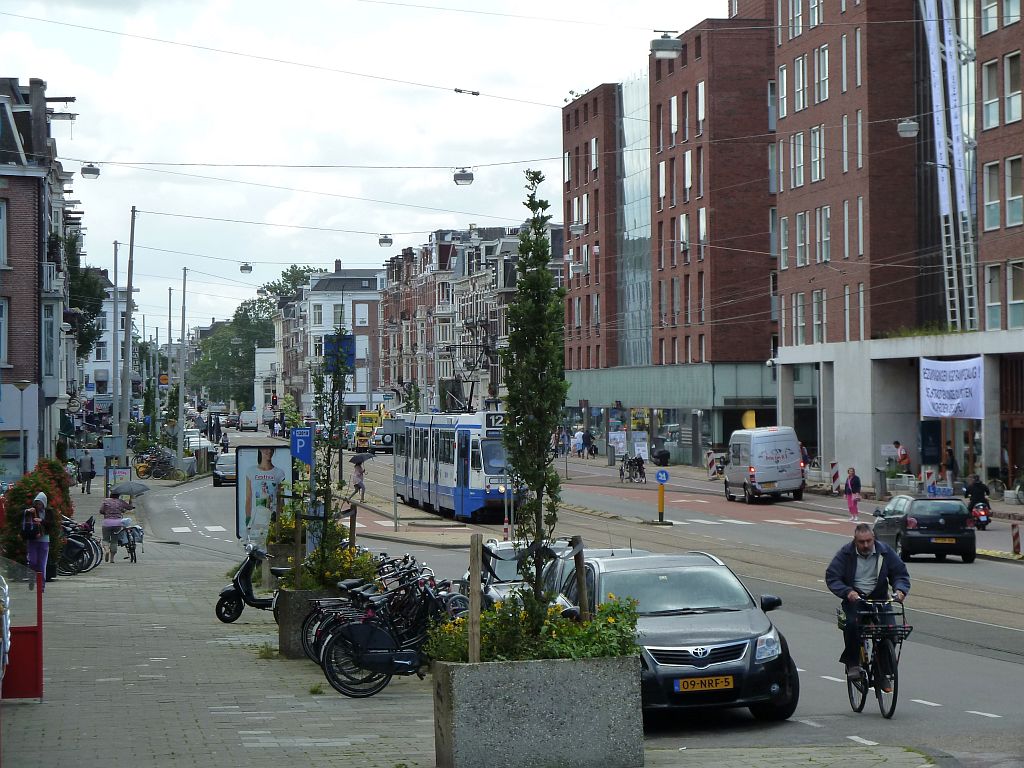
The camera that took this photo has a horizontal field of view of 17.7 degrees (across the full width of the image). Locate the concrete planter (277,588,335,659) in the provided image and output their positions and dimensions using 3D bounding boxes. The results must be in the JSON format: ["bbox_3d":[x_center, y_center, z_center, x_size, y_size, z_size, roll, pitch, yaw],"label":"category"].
[{"bbox_3d":[-2.090,2.840,39.000,1.260,0.800,1.100,0,0,-7],"label":"concrete planter"}]

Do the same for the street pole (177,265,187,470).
[{"bbox_3d":[-15.903,-0.605,158.000,0.300,9.950,0.300,1,0,0],"label":"street pole"}]

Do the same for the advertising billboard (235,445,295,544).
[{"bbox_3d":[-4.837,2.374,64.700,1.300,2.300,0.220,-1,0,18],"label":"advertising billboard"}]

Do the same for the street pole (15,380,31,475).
[{"bbox_3d":[-15.348,2.032,103.000,0.560,4.280,0.560,0,0,0],"label":"street pole"}]

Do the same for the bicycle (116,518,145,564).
[{"bbox_3d":[-8.460,3.400,72.800,0.600,1.060,1.750,0,0,-7],"label":"bicycle"}]

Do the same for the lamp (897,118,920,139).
[{"bbox_3d":[8.450,-5.447,70.000,0.470,0.380,0.480,0,0,-7],"label":"lamp"}]

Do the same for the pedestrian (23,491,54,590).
[{"bbox_3d":[-8.104,2.708,56.200,0.580,1.710,0.500,0,0,9],"label":"pedestrian"}]

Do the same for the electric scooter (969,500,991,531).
[{"bbox_3d":[12.540,3.350,88.000,0.700,1.130,1.800,0,0,-3],"label":"electric scooter"}]

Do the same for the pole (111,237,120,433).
[{"bbox_3d":[-16.277,-0.687,135.000,0.280,10.400,0.280,0,0,-7],"label":"pole"}]

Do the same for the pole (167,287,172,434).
[{"bbox_3d":[-19.192,-0.480,184.000,0.270,9.910,0.270,0,0,0],"label":"pole"}]

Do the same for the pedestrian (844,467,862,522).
[{"bbox_3d":[10.535,3.409,101.300,0.550,1.630,0.420,-1,0,34],"label":"pedestrian"}]

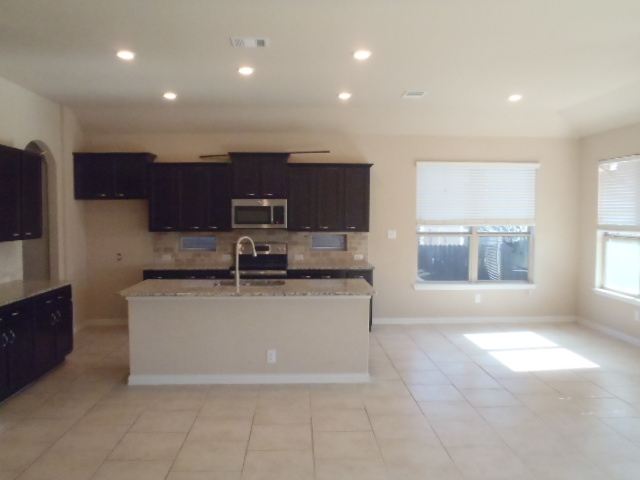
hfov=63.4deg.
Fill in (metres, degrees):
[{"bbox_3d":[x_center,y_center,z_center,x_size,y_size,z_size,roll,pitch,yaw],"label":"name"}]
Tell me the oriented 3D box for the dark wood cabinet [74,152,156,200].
[{"bbox_3d":[-2.826,-0.867,7.195,0.980,0.617,0.440,0,3,-2],"label":"dark wood cabinet"}]

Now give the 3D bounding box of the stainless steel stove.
[{"bbox_3d":[-0.809,0.664,7.196,0.734,1.213,0.665,0,3,-2],"label":"stainless steel stove"}]

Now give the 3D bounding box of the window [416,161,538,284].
[{"bbox_3d":[2.315,-0.243,7.670,1.790,1.819,0.110,0,3,-2],"label":"window"}]

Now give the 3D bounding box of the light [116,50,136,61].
[{"bbox_3d":[-1.725,-1.635,4.593,0.180,0.030,0.180,0,3,-2],"label":"light"}]

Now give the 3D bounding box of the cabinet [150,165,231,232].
[{"bbox_3d":[-1.786,-0.590,7.272,1.123,0.946,0.345,0,3,-2],"label":"cabinet"}]

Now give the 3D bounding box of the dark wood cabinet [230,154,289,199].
[{"bbox_3d":[-0.834,-0.885,7.284,0.801,0.633,0.365,0,3,-2],"label":"dark wood cabinet"}]

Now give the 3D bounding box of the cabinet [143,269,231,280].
[{"bbox_3d":[-1.781,0.829,7.234,1.145,0.885,0.630,0,3,-2],"label":"cabinet"}]

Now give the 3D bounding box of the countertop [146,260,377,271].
[{"bbox_3d":[-0.809,0.359,7.210,3.058,0.040,0.645,0,3,-2],"label":"countertop"}]

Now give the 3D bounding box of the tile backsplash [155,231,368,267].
[{"bbox_3d":[-0.847,0.111,7.509,3.119,0.465,0.030,0,3,-2],"label":"tile backsplash"}]

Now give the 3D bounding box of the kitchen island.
[{"bbox_3d":[-0.706,0.919,5.438,2.447,0.900,1.010,0,3,-2],"label":"kitchen island"}]

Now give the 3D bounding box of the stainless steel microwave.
[{"bbox_3d":[-0.833,-0.368,7.316,0.756,0.398,0.415,0,3,-2],"label":"stainless steel microwave"}]

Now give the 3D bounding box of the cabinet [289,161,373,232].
[{"bbox_3d":[0.119,-0.593,7.347,1.156,0.949,0.345,0,3,-2],"label":"cabinet"}]

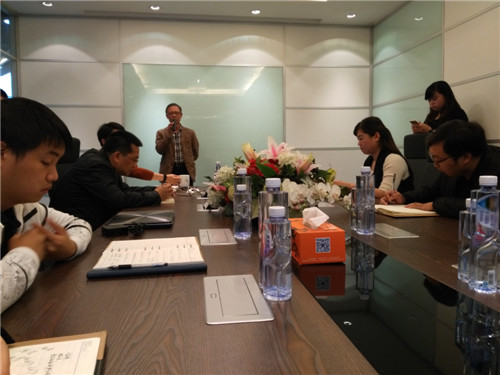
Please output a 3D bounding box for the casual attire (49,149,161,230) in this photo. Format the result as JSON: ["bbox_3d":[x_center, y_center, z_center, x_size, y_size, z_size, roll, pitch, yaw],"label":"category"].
[{"bbox_3d":[-0.738,0.095,2.050,0.560,0.600,0.500,-1,4,-13],"label":"casual attire"}]

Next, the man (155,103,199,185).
[{"bbox_3d":[-0.843,-0.161,4.700,0.520,1.650,0.360,-1,4,-9],"label":"man"}]

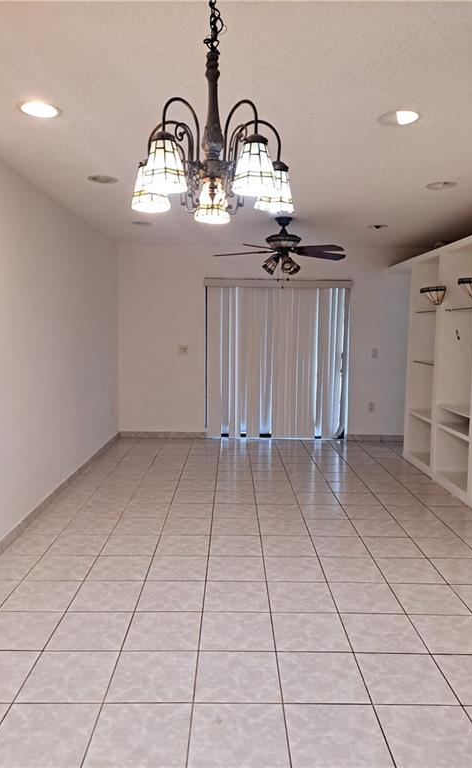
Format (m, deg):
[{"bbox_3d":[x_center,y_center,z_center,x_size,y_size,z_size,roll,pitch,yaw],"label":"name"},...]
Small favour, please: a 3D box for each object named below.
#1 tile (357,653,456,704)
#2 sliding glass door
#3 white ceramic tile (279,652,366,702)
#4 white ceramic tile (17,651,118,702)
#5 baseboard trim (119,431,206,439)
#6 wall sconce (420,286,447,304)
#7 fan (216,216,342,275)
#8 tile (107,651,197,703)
[{"bbox_3d":[0.690,1.210,2.278,0.336,0.010,0.336,1,6,0],"label":"tile"},{"bbox_3d":[0.521,-0.278,6.909,1.800,1.991,0.120,1,6,0],"label":"sliding glass door"},{"bbox_3d":[0.350,1.206,2.279,0.336,0.010,0.336,1,6,0],"label":"white ceramic tile"},{"bbox_3d":[-0.672,1.194,2.267,0.336,0.010,0.336,1,6,0],"label":"white ceramic tile"},{"bbox_3d":[-0.932,0.652,7.030,1.091,0.080,0.012,1,6,0],"label":"baseboard trim"},{"bbox_3d":[1.810,-0.816,5.146,0.178,0.158,0.290,1,6,0],"label":"wall sconce"},{"bbox_3d":[0.433,-1.245,5.030,1.320,0.508,1.320,1,6,0],"label":"fan"},{"bbox_3d":[-0.331,1.198,2.275,0.336,0.010,0.336,1,6,0],"label":"tile"}]

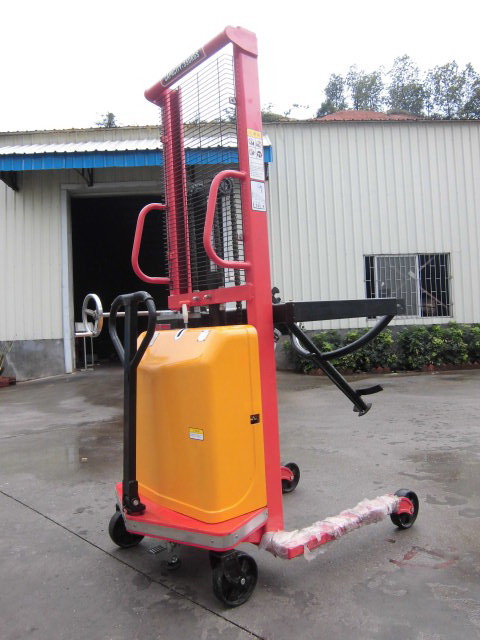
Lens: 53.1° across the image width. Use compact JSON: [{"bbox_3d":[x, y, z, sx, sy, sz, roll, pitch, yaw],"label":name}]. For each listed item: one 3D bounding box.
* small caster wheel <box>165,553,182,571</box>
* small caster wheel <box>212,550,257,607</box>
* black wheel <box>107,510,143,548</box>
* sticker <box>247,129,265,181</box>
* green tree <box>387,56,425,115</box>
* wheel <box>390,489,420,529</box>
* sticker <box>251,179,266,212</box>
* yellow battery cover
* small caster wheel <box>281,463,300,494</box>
[{"bbox_3d":[-0.258,0.949,1.882,0.067,0.067,0.030,-1,-2,-41],"label":"small caster wheel"},{"bbox_3d":[-0.013,0.879,1.638,0.167,0.167,0.047,-1,-2,-41],"label":"small caster wheel"},{"bbox_3d":[-0.492,0.918,2.136,0.167,0.167,0.047,-1,-2,-41],"label":"black wheel"},{"bbox_3d":[0.067,-0.675,1.972,0.078,0.205,0.004,-1,-2,-41],"label":"sticker"},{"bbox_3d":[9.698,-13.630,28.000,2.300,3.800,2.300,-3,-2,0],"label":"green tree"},{"bbox_3d":[0.751,0.859,2.186,0.167,0.167,0.047,-1,-2,-41],"label":"wheel"},{"bbox_3d":[0.078,-0.506,1.969,0.077,0.121,0.004,-1,-2,-41],"label":"sticker"},{"bbox_3d":[-0.187,0.399,2.049,0.278,0.719,0.546,-1,-2,-41],"label":"yellow battery cover"},{"bbox_3d":[0.272,0.900,2.743,0.167,0.167,0.047,-1,-2,-41],"label":"small caster wheel"}]

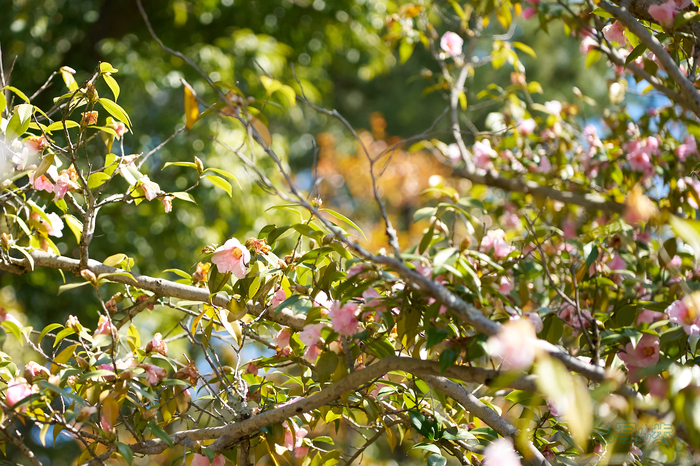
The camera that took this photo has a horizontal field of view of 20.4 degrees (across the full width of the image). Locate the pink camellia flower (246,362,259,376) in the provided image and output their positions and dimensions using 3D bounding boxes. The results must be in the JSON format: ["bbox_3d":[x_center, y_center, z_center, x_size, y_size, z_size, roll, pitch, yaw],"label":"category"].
[{"bbox_3d":[-0.153,0.214,3.050,0.022,0.025,0.022,0,-7,0],"label":"pink camellia flower"}]

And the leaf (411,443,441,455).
[{"bbox_3d":[0.122,0.349,3.150,0.050,0.013,0.022,-12,30,-18],"label":"leaf"}]

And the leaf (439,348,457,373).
[{"bbox_3d":[0.149,0.198,3.000,0.026,0.043,0.012,6,-6,1],"label":"leaf"}]

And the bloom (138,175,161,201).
[{"bbox_3d":[-0.361,-0.082,3.500,0.042,0.046,0.042,4,-8,-33],"label":"bloom"}]

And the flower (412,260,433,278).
[{"bbox_3d":[0.142,0.073,3.800,0.043,0.040,0.038,-1,-7,6],"label":"flower"}]

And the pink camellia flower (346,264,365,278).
[{"bbox_3d":[0.010,0.064,3.250,0.034,0.027,0.029,-25,8,-31],"label":"pink camellia flower"}]

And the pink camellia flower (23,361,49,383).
[{"bbox_3d":[-0.461,0.205,2.850,0.038,0.031,0.034,1,0,-6],"label":"pink camellia flower"}]

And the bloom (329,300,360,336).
[{"bbox_3d":[-0.011,0.142,3.220,0.050,0.056,0.042,-3,8,24],"label":"bloom"}]

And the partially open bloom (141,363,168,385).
[{"bbox_3d":[-0.292,0.210,2.900,0.042,0.034,0.036,5,15,-33],"label":"partially open bloom"}]

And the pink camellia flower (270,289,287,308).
[{"bbox_3d":[-0.110,0.102,3.000,0.031,0.036,0.032,-1,-7,6],"label":"pink camellia flower"}]

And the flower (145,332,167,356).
[{"bbox_3d":[-0.314,0.181,3.150,0.038,0.039,0.036,-1,3,6],"label":"flower"}]

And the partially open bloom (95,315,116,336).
[{"bbox_3d":[-0.365,0.138,2.900,0.034,0.036,0.033,-1,6,6],"label":"partially open bloom"}]

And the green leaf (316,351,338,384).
[{"bbox_3d":[-0.041,0.242,3.500,0.038,0.060,0.014,1,-7,-6],"label":"green leaf"}]

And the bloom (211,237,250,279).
[{"bbox_3d":[-0.178,0.037,2.900,0.060,0.060,0.046,4,5,-27],"label":"bloom"}]

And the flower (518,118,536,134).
[{"bbox_3d":[0.347,-0.208,3.800,0.035,0.031,0.031,0,0,0],"label":"flower"}]

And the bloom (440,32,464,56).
[{"bbox_3d":[0.219,-0.407,4.200,0.049,0.053,0.038,-2,-7,18],"label":"bloom"}]

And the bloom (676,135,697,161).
[{"bbox_3d":[0.745,-0.189,4.300,0.046,0.056,0.044,-2,-7,18],"label":"bloom"}]

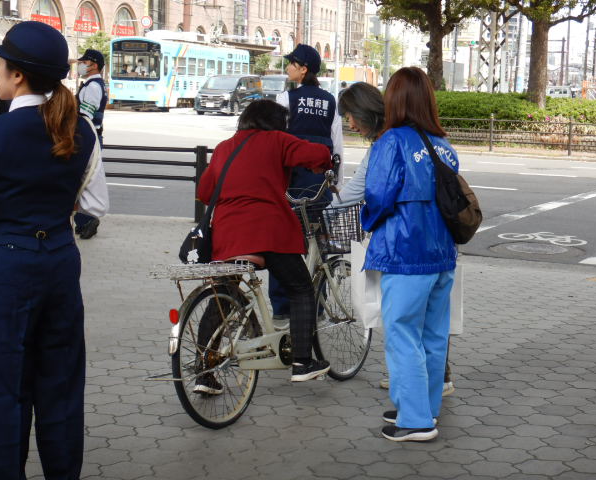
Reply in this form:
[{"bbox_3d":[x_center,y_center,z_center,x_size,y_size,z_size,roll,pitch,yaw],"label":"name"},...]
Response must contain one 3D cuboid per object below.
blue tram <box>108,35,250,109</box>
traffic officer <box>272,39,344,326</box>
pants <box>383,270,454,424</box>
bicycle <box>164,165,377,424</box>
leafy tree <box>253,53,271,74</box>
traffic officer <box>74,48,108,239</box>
[{"bbox_3d":[-5.412,-8.441,61.895,2.470,3.650,13.700,4,8,14],"label":"blue tram"},{"bbox_3d":[0.059,-0.357,7.700,0.500,1.720,0.360,3,8,10],"label":"traffic officer"},{"bbox_3d":[0.519,0.432,5.430,0.330,0.780,0.360,7,9,32],"label":"pants"},{"bbox_3d":[-0.069,0.239,5.755,0.560,1.080,1.770,7,9,30],"label":"bicycle"},{"bbox_3d":[-3.034,-14.057,105.080,2.000,3.800,2.000,2,7,0],"label":"leafy tree"},{"bbox_3d":[-1.892,-0.884,11.350,0.420,1.720,0.500,2,7,-3],"label":"traffic officer"}]

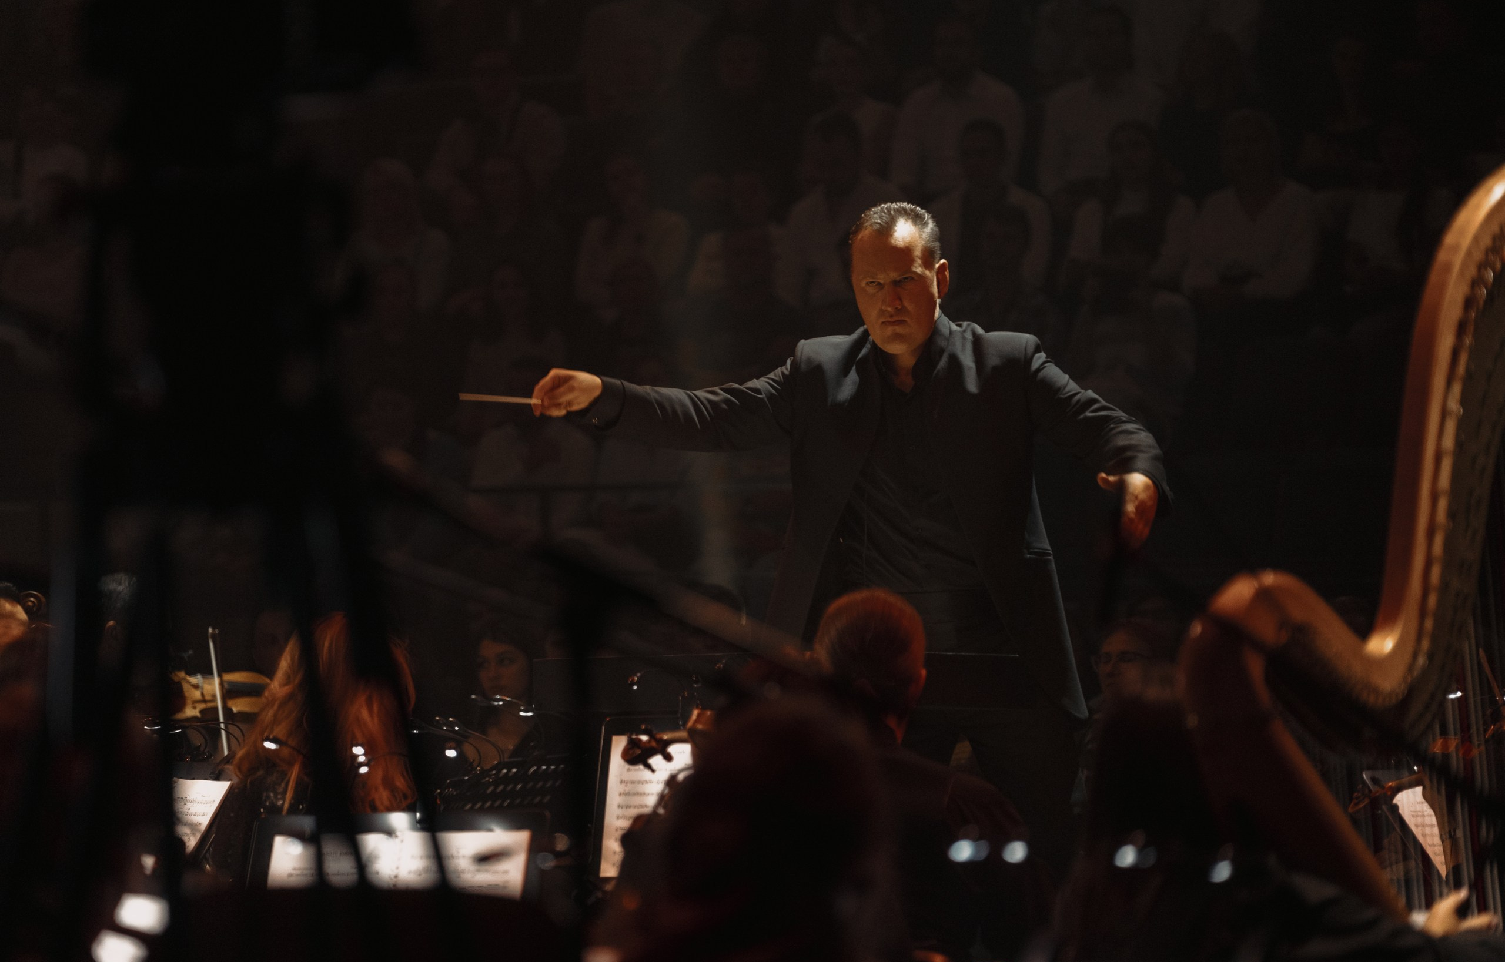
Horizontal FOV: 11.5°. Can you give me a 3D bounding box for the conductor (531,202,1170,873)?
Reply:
[{"bbox_3d":[0.177,0.394,12.900,1.040,1.750,0.620,0,0,16],"label":"conductor"}]

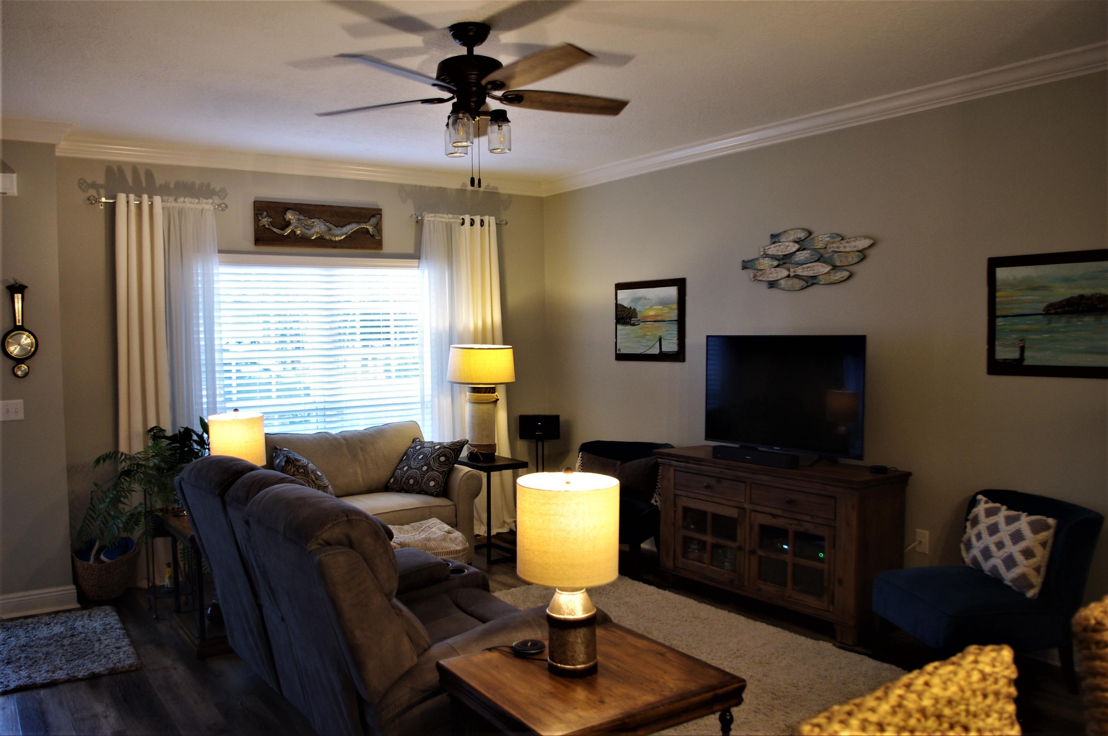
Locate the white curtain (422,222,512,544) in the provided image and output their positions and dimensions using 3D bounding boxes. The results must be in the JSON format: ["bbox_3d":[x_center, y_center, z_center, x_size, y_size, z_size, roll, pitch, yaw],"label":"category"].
[{"bbox_3d":[-0.667,0.058,6.327,0.759,2.421,0.141,-3,3,-33],"label":"white curtain"}]

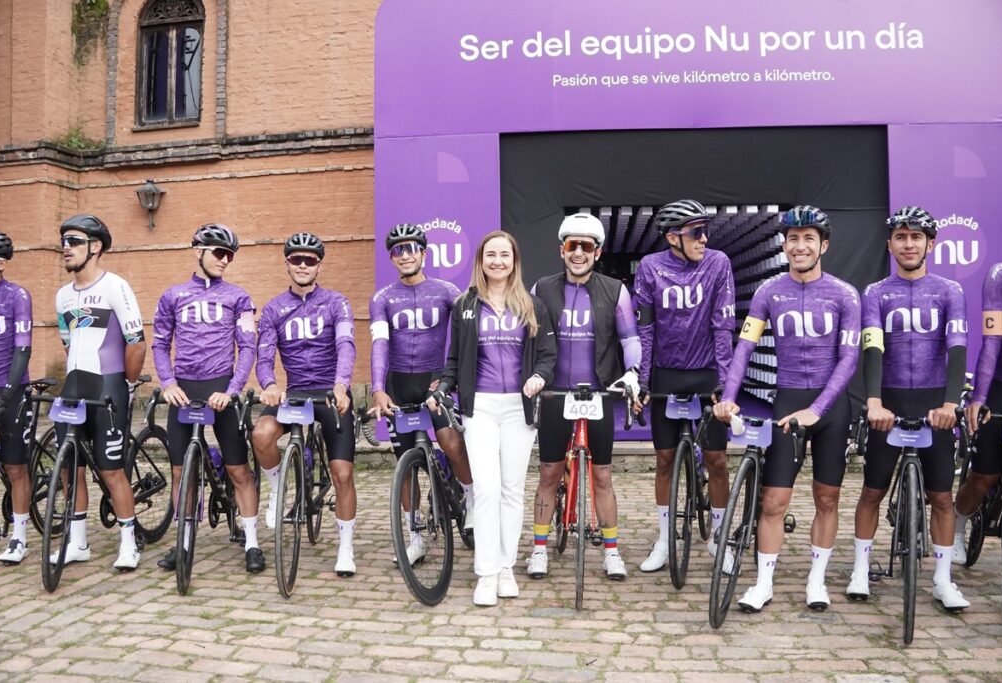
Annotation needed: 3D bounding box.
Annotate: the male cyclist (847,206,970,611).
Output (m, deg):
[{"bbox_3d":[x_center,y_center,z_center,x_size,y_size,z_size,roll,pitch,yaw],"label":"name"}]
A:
[{"bbox_3d":[1.695,0.270,3.250,0.520,1.710,0.570,0,0,22],"label":"male cyclist"}]

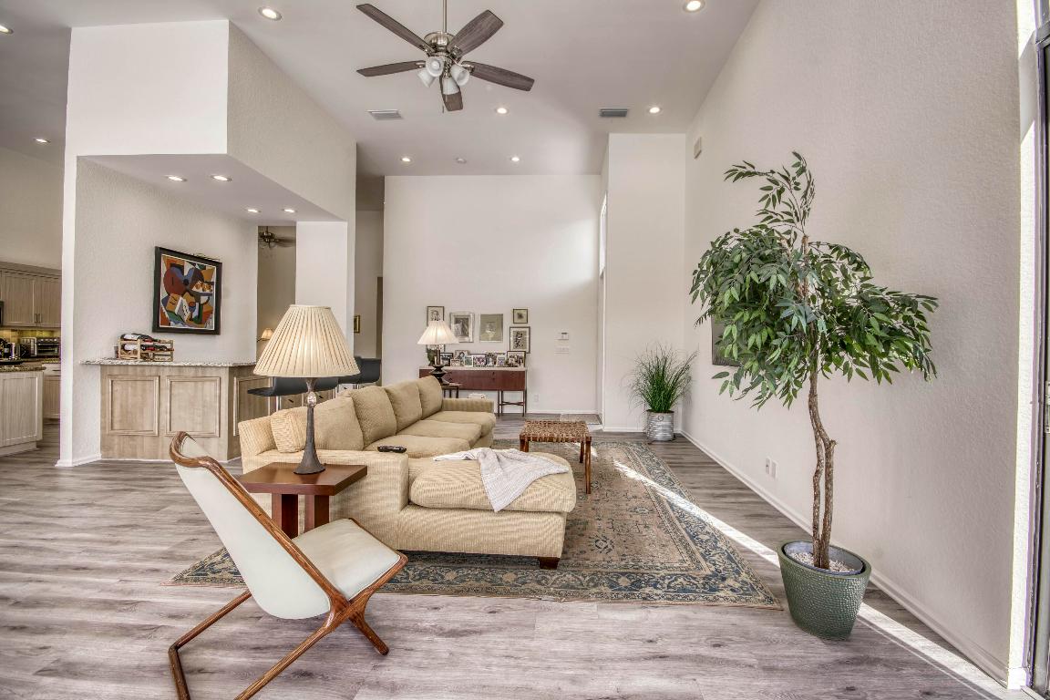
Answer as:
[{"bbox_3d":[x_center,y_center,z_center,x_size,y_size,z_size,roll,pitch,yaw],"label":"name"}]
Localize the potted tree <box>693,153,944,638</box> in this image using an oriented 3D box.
[{"bbox_3d":[1.254,0.036,1.956,0.950,1.800,0.880,1,0,6],"label":"potted tree"}]

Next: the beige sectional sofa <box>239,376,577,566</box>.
[{"bbox_3d":[-0.576,0.743,3.859,1.930,0.880,2.820,1,0,5],"label":"beige sectional sofa"}]

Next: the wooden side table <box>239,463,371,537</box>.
[{"bbox_3d":[-1.147,0.909,2.241,0.540,0.550,0.365,1,0,5],"label":"wooden side table"}]

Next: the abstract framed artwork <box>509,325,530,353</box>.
[{"bbox_3d":[-0.094,-0.188,8.260,0.386,0.490,0.030,1,0,6],"label":"abstract framed artwork"}]

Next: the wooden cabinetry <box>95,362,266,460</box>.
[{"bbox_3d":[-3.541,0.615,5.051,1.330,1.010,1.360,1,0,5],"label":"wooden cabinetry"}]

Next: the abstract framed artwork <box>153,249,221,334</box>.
[{"bbox_3d":[-4.272,-0.709,5.614,0.040,0.990,0.970,1,0,6],"label":"abstract framed artwork"}]

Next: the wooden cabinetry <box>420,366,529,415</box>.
[{"bbox_3d":[-0.936,0.747,8.110,1.970,0.850,0.460,1,0,6],"label":"wooden cabinetry"}]

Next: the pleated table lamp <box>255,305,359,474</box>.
[{"bbox_3d":[-1.130,0.204,2.285,0.489,0.860,0.489,1,0,5],"label":"pleated table lamp"}]

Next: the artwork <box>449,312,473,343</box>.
[{"bbox_3d":[-1.201,-0.433,8.373,0.470,0.555,0.030,1,0,6],"label":"artwork"}]

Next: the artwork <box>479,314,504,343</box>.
[{"bbox_3d":[-0.620,-0.408,8.128,0.452,0.519,0.035,1,0,5],"label":"artwork"}]

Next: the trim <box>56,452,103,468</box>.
[{"bbox_3d":[-4.495,1.111,4.437,0.140,0.080,0.330,1,0,6],"label":"trim"}]

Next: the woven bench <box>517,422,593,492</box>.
[{"bbox_3d":[0.285,0.960,4.071,0.605,0.475,0.830,1,0,5],"label":"woven bench"}]

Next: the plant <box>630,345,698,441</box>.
[{"bbox_3d":[1.894,0.573,6.004,0.900,1.283,0.840,1,0,5],"label":"plant"}]

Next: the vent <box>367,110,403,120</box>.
[{"bbox_3d":[-1.956,-3.311,6.176,0.400,0.030,0.230,1,0,6],"label":"vent"}]

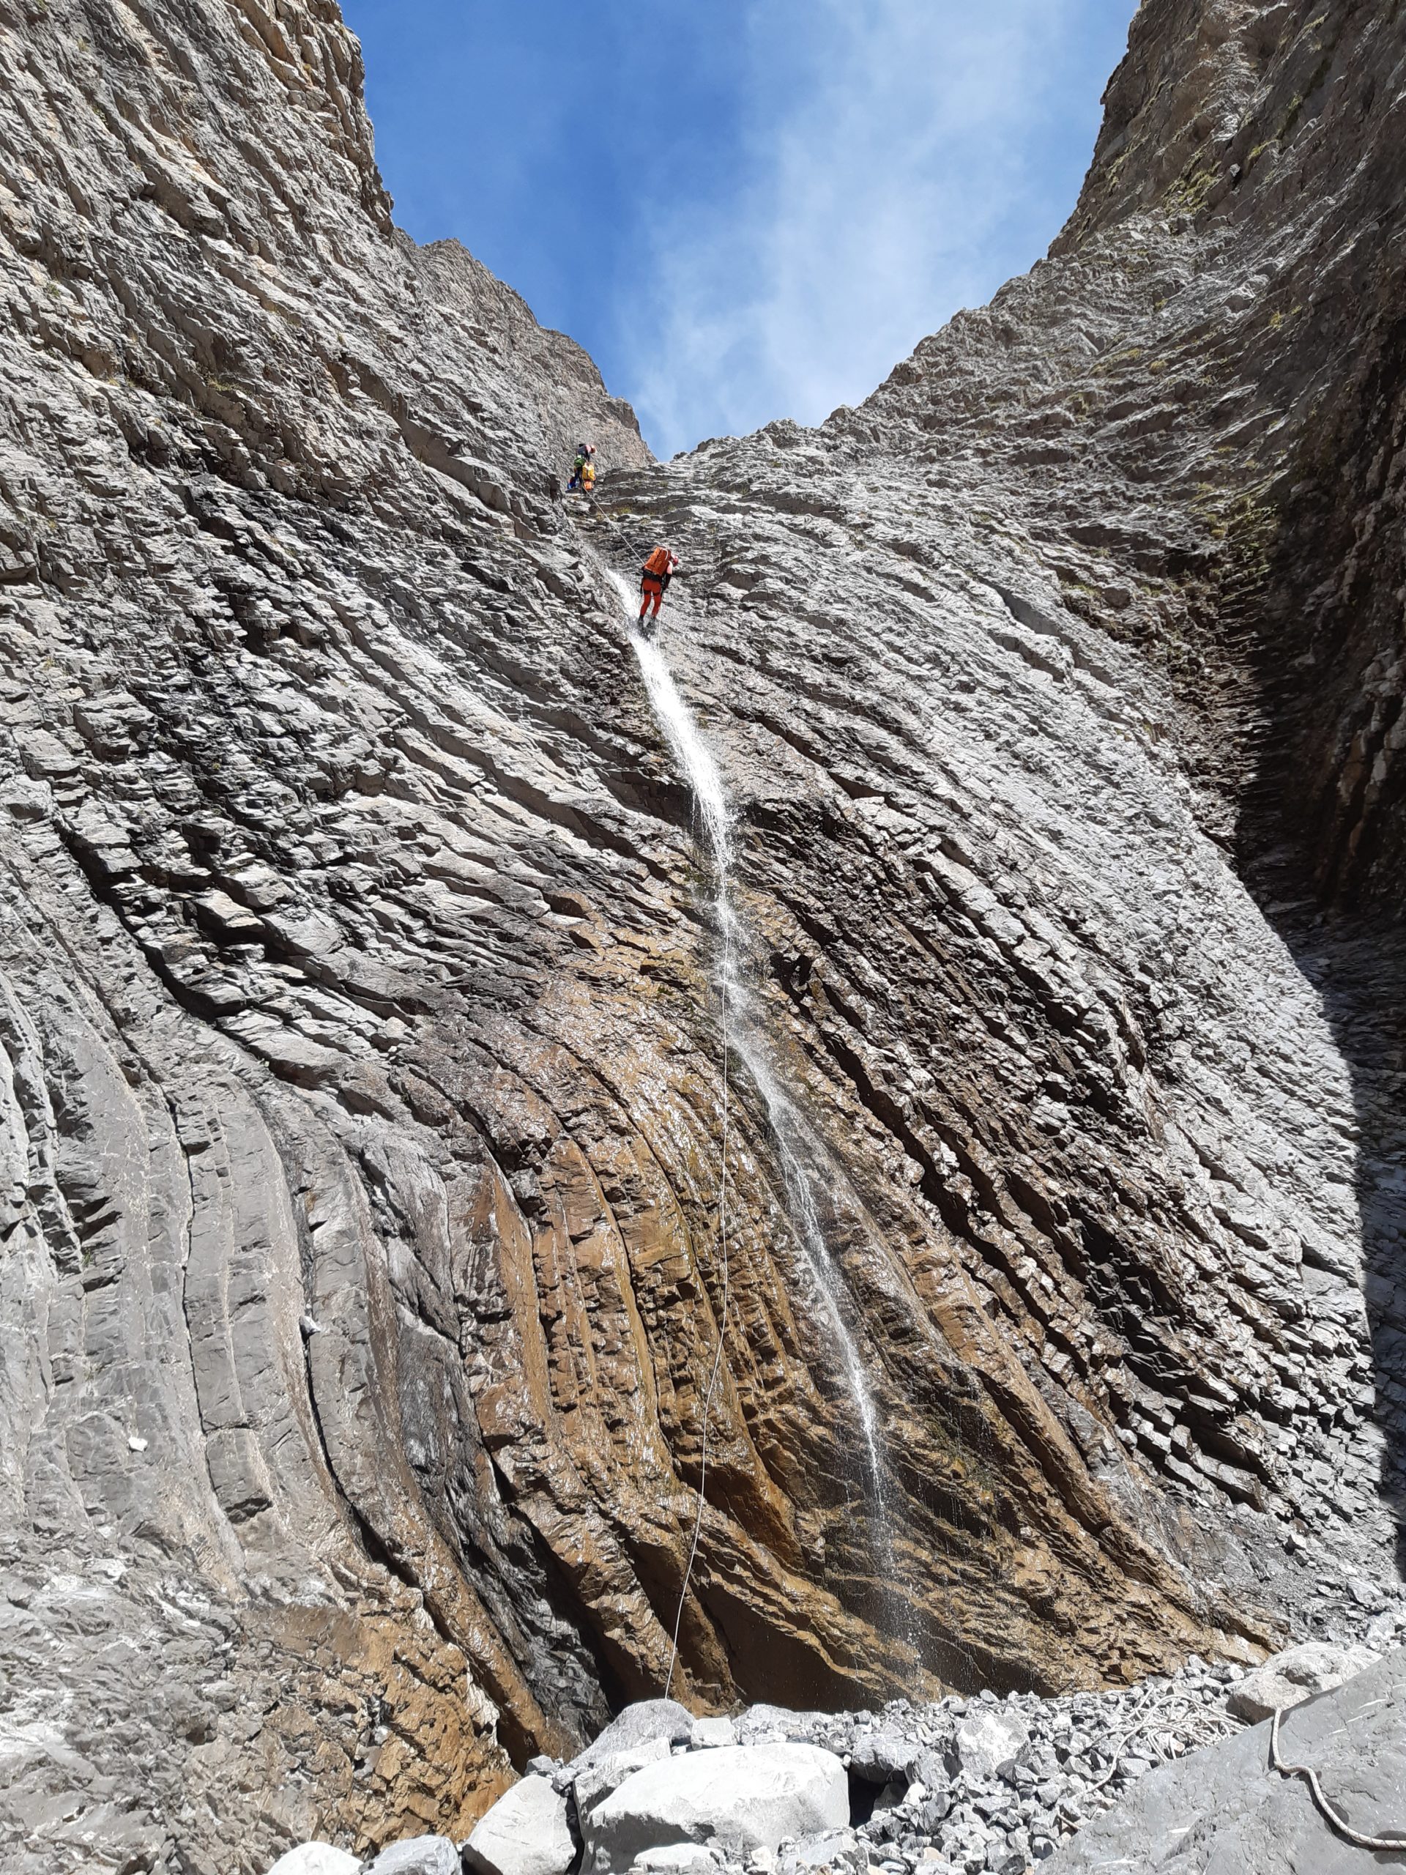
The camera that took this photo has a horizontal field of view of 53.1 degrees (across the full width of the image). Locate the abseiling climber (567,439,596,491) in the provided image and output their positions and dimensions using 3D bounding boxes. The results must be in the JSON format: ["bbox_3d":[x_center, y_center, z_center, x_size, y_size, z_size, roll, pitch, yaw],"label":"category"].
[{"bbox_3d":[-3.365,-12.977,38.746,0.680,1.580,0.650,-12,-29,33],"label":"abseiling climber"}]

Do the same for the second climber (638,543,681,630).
[{"bbox_3d":[-0.819,-6.632,26.676,0.680,1.680,0.650,7,-14,-6],"label":"second climber"}]

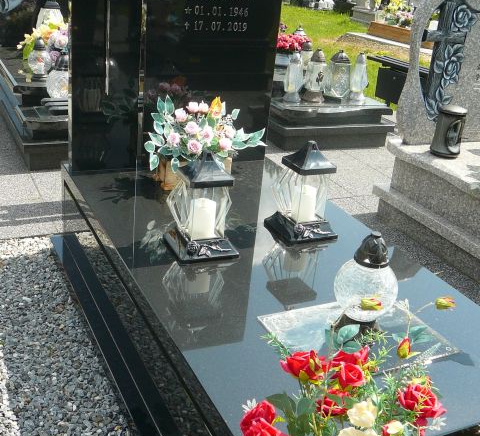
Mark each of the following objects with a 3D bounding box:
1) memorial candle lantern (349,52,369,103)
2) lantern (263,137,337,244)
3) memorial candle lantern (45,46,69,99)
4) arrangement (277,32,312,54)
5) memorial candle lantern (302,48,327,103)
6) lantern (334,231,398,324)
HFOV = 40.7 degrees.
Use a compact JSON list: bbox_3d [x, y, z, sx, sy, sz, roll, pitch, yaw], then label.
[{"bbox_3d":[0.856,-0.992,4.562,0.127,0.332,0.127,-6,26,-25],"label":"memorial candle lantern"},{"bbox_3d":[0.232,-0.107,2.269,0.205,0.331,0.205,-6,25,-25],"label":"lantern"},{"bbox_3d":[-0.968,-0.783,3.521,0.172,0.258,0.172,-6,26,-25],"label":"memorial candle lantern"},{"bbox_3d":[0.418,-1.417,5.255,0.307,0.186,0.251,-6,25,-25],"label":"arrangement"},{"bbox_3d":[0.532,-0.974,4.421,0.145,0.346,0.145,-6,26,-25],"label":"memorial candle lantern"},{"bbox_3d":[0.327,0.163,1.660,0.164,0.279,0.164,-6,26,-25],"label":"lantern"}]

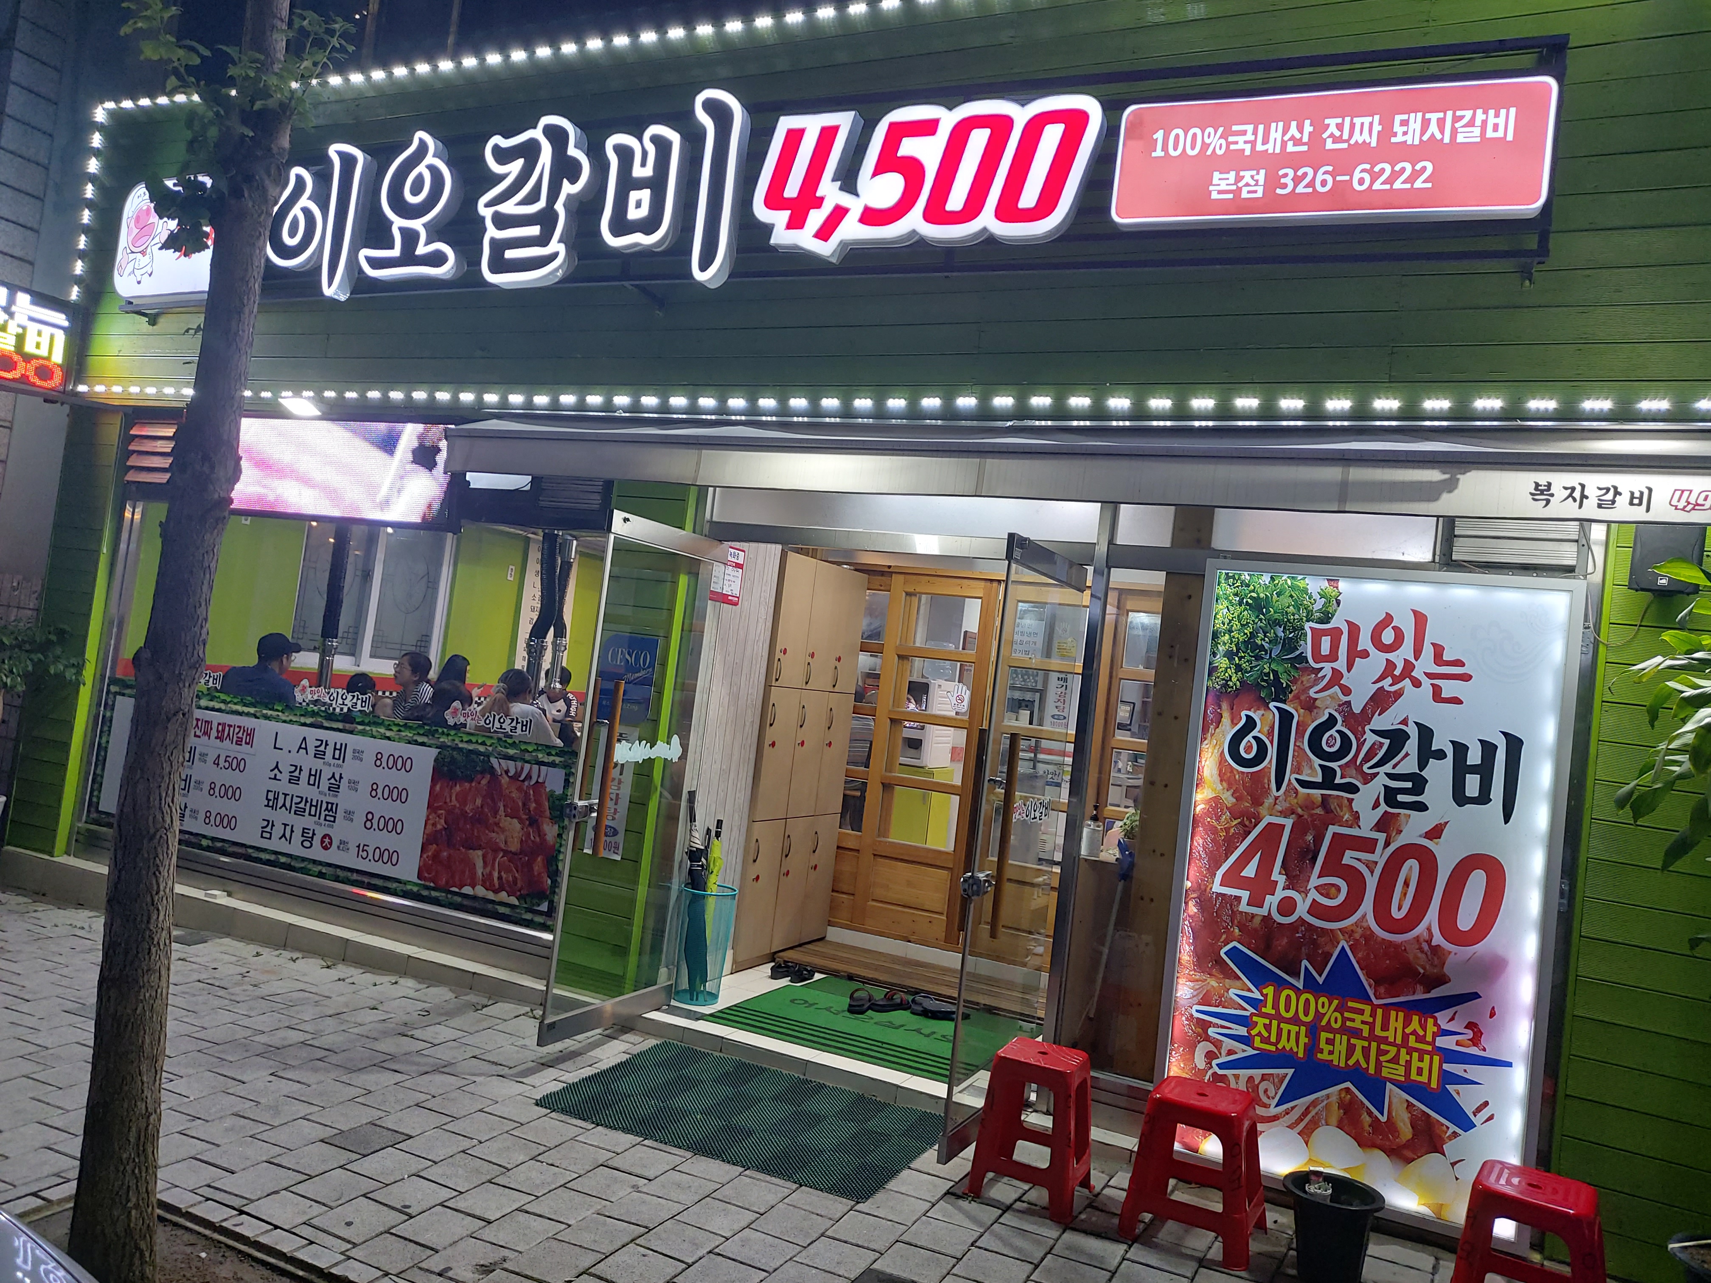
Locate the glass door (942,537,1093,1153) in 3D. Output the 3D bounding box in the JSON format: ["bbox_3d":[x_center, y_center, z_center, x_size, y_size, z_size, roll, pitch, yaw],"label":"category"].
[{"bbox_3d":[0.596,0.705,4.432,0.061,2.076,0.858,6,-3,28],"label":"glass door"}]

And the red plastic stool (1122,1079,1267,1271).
[{"bbox_3d":[1.076,1.632,3.854,0.335,0.444,0.320,6,-3,25],"label":"red plastic stool"}]

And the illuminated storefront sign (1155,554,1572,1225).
[{"bbox_3d":[1.712,0.818,4.210,1.198,2.131,0.152,6,-3,25],"label":"illuminated storefront sign"}]

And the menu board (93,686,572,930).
[{"bbox_3d":[-2.901,0.792,6.513,3.410,0.842,0.020,6,-3,25],"label":"menu board"}]

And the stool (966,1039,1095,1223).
[{"bbox_3d":[0.604,1.593,4.076,0.330,0.447,0.315,6,-3,25],"label":"stool"}]

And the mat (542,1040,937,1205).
[{"bbox_3d":[-0.393,1.733,4.588,1.330,0.016,0.893,4,-1,25],"label":"mat"}]

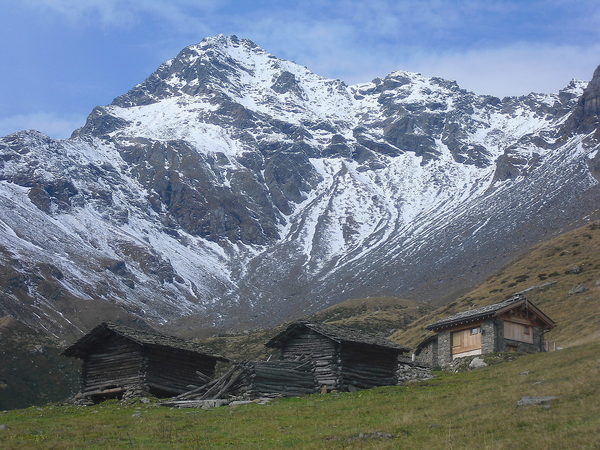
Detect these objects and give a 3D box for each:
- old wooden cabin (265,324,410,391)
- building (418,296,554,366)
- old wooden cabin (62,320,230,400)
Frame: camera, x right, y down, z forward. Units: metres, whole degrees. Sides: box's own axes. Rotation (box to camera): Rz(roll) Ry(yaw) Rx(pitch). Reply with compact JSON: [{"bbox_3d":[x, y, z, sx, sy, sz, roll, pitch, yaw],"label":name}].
[{"bbox_3d":[2.238,8.264,109.315,5.400,4.200,7.000,-9,-15,36],"label":"old wooden cabin"},{"bbox_3d":[12.596,7.410,124.253,5.750,4.100,7.100,10,-15,-38],"label":"building"},{"bbox_3d":[-8.837,8.437,107.659,6.000,4.600,7.900,-8,-15,35],"label":"old wooden cabin"}]

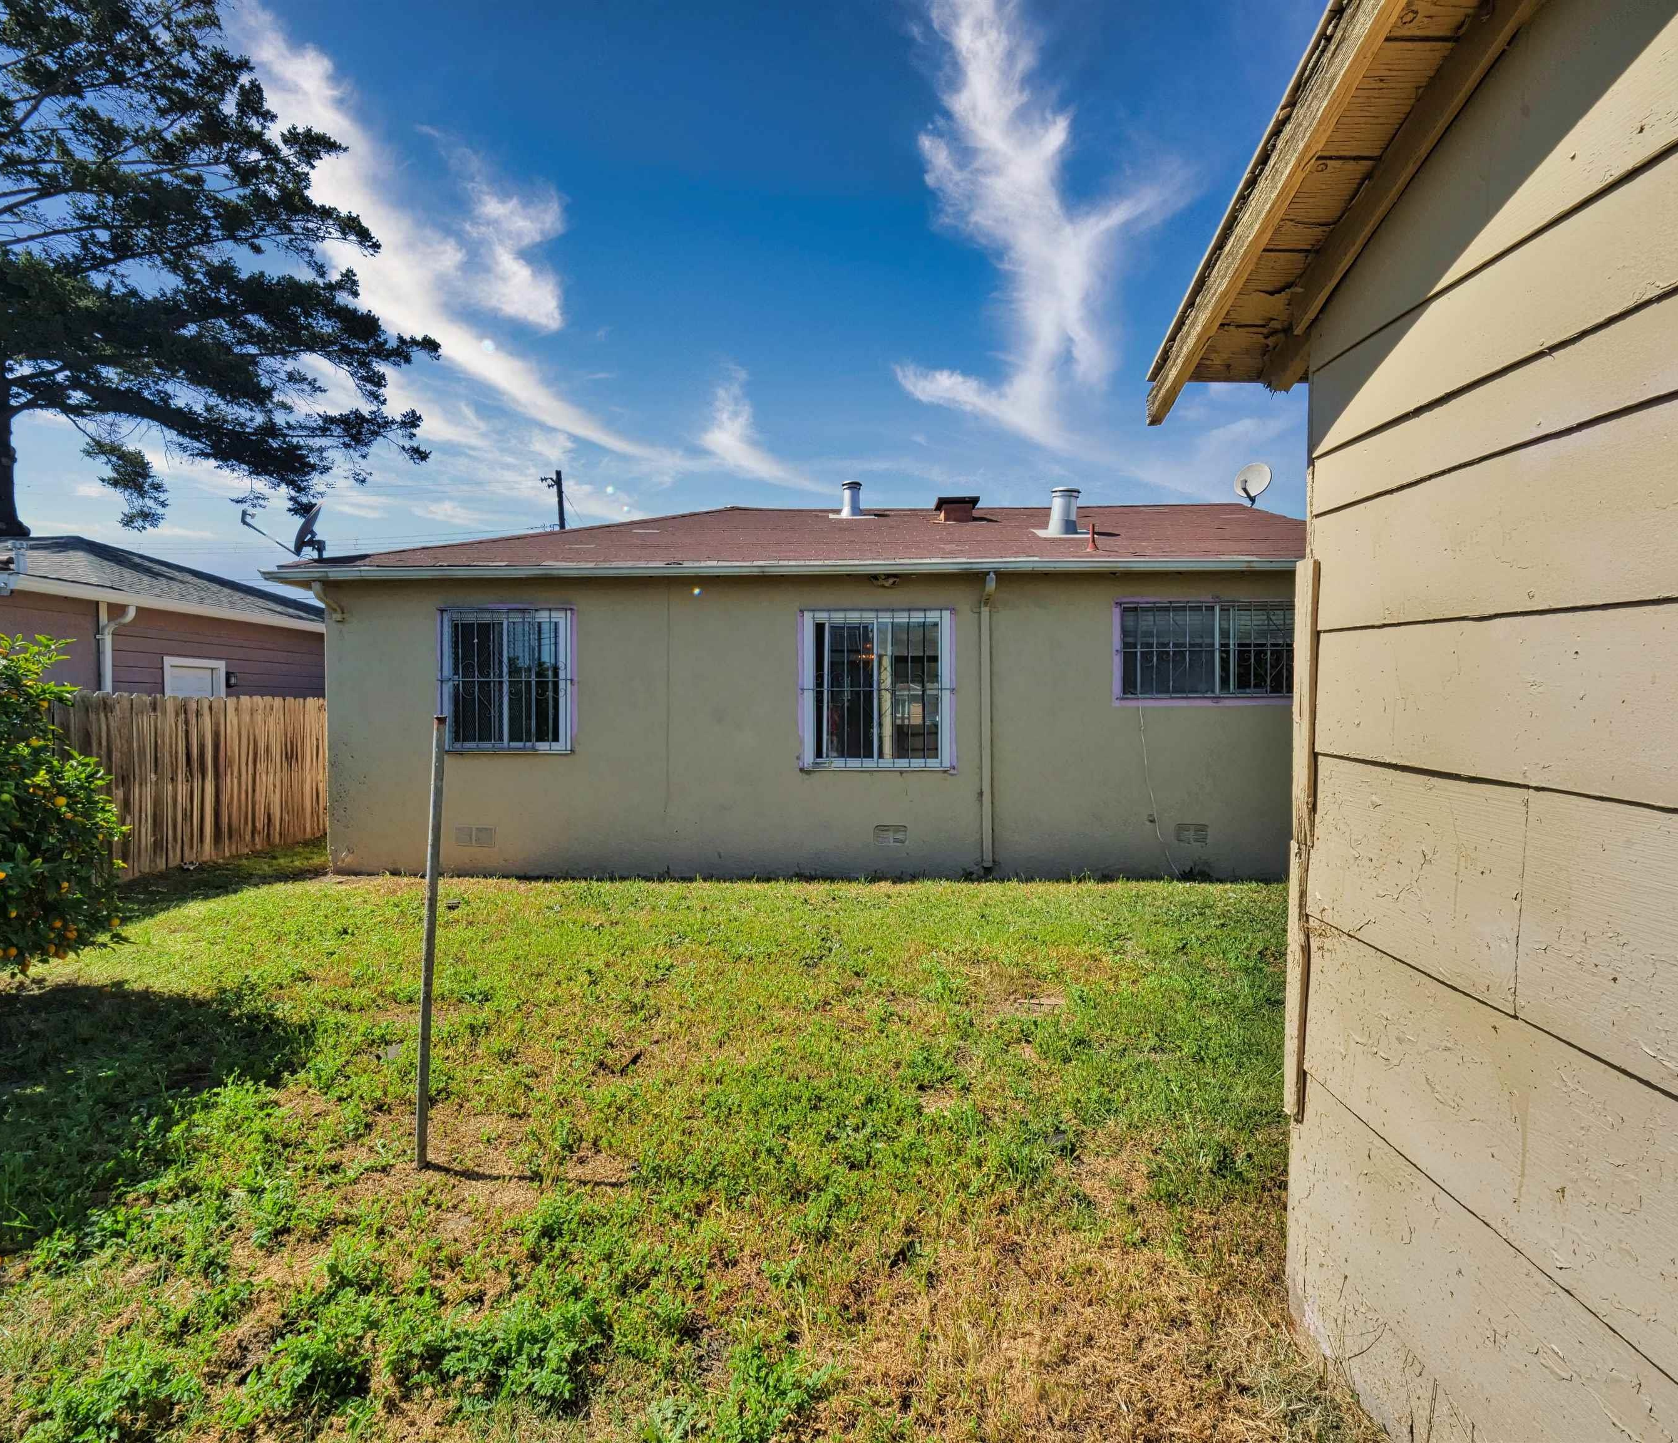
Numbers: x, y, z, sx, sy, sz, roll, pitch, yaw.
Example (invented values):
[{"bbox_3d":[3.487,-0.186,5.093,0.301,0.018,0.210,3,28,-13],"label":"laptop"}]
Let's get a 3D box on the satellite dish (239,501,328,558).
[{"bbox_3d":[-5.080,-1.750,7.130,0.660,0.550,0.530,-1,1,-29],"label":"satellite dish"}]

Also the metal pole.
[{"bbox_3d":[-1.354,0.730,2.578,0.037,1.514,0.037,3,1,0],"label":"metal pole"}]

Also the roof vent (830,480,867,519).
[{"bbox_3d":[0.140,-2.752,9.660,0.420,0.490,0.420,0,1,2],"label":"roof vent"}]

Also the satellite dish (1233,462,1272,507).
[{"bbox_3d":[5.397,-3.082,10.150,0.580,0.590,0.540,-1,1,-42],"label":"satellite dish"}]

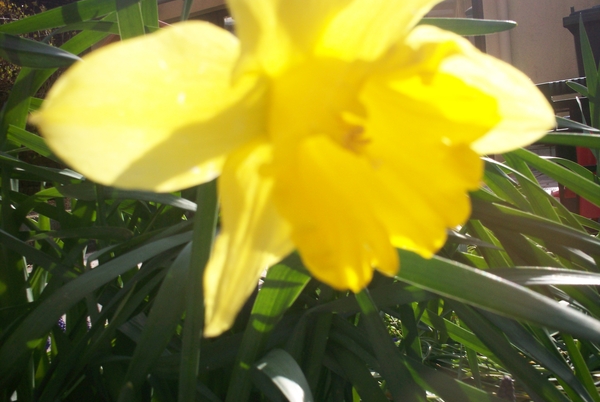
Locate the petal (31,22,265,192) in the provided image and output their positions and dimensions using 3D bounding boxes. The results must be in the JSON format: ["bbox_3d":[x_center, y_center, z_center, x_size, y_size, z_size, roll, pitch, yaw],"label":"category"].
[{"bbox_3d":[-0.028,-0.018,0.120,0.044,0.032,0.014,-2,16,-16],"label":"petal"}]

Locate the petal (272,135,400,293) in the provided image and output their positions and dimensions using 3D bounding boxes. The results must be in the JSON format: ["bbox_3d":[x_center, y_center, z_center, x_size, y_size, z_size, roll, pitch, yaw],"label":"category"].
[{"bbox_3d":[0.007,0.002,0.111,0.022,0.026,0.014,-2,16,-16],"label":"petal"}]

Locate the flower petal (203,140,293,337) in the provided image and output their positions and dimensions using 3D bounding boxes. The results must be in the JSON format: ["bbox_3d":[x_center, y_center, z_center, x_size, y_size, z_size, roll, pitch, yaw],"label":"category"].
[{"bbox_3d":[-0.011,0.008,0.132,0.018,0.041,0.014,10,12,-19],"label":"flower petal"}]

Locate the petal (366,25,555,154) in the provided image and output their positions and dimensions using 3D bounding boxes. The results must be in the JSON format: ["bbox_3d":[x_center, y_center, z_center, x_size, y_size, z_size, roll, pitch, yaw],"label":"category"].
[{"bbox_3d":[0.036,-0.024,0.137,0.042,0.028,0.014,4,14,-18],"label":"petal"}]

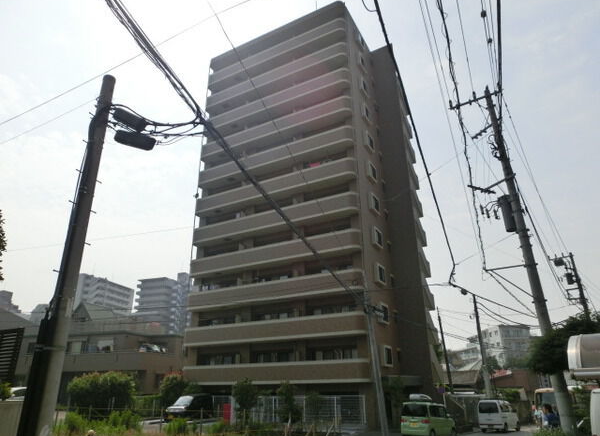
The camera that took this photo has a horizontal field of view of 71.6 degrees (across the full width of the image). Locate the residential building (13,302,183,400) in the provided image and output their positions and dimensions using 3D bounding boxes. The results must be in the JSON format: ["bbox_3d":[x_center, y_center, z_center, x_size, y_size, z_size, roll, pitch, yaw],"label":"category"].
[{"bbox_3d":[-16.117,13.141,39.252,14.000,9.700,9.000,-4,-22,7],"label":"residential building"}]

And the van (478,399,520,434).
[{"bbox_3d":[13.573,13.426,28.218,1.475,1.880,3.395,-19,-28,38],"label":"van"}]

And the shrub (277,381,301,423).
[{"bbox_3d":[-0.732,11.818,26.493,1.528,2.617,1.451,0,-23,-2],"label":"shrub"}]

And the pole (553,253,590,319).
[{"bbox_3d":[18.073,7.268,25.539,0.400,10.596,0.400,-12,-24,27],"label":"pole"}]

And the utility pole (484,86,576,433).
[{"bbox_3d":[7.162,0.645,13.251,0.370,11.905,0.370,-13,-24,26],"label":"utility pole"}]

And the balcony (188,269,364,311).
[{"bbox_3d":[-2.232,5.873,32.439,15.500,1.340,1.600,-12,-26,26],"label":"balcony"}]

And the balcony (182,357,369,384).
[{"bbox_3d":[-2.013,11.306,30.037,15.300,1.299,1.800,-12,-24,27],"label":"balcony"}]

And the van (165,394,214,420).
[{"bbox_3d":[-8.074,13.782,30.389,1.475,1.870,3.395,-11,-24,24],"label":"van"}]

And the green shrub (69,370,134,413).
[{"bbox_3d":[-13.347,11.962,28.114,4.324,2.984,2.600,9,-25,-22],"label":"green shrub"}]

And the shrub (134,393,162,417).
[{"bbox_3d":[-11.267,13.842,30.569,2.224,1.607,1.300,7,-24,-17],"label":"shrub"}]

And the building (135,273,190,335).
[{"bbox_3d":[-54.312,44.248,161.566,14.800,43.000,14.500,-12,-24,27],"label":"building"}]

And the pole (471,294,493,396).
[{"bbox_3d":[13.937,10.646,31.502,0.320,9.414,0.320,-12,-24,27],"label":"pole"}]

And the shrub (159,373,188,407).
[{"bbox_3d":[-9.624,13.696,32.329,2.200,3.000,2.100,5,-23,-15],"label":"shrub"}]

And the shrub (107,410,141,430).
[{"bbox_3d":[-8.714,10.005,20.563,1.563,0.979,1.200,8,-24,-19],"label":"shrub"}]

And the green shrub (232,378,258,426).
[{"bbox_3d":[-3.630,12.263,27.729,1.720,3.047,1.634,2,-23,-7],"label":"green shrub"}]

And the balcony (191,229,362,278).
[{"bbox_3d":[-2.286,3.229,33.359,15.100,1.415,1.800,-12,-24,27],"label":"balcony"}]

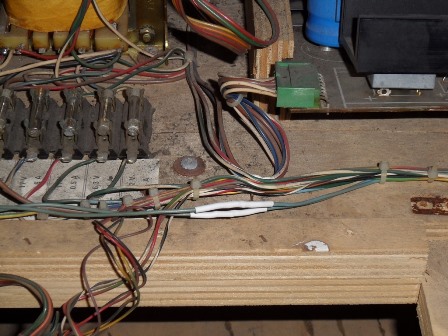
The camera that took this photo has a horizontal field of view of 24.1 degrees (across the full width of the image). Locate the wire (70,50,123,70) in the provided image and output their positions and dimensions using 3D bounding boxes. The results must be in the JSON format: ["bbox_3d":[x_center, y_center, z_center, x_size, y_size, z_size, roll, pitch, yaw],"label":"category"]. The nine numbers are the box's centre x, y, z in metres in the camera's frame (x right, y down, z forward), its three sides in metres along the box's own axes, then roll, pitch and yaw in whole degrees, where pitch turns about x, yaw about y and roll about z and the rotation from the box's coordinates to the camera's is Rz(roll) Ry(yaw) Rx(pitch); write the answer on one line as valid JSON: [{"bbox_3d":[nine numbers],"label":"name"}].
[{"bbox_3d":[-0.074,-0.062,0.611,0.031,0.010,0.010,-1,42,0],"label":"wire"}]

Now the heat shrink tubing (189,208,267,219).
[{"bbox_3d":[0.003,0.023,0.535,0.041,0.003,0.004,-5,42,-4],"label":"heat shrink tubing"}]

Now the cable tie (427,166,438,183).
[{"bbox_3d":[0.111,0.003,0.556,0.005,0.008,0.008,-1,38,0],"label":"cable tie"}]

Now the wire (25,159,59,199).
[{"bbox_3d":[-0.095,0.006,0.554,0.006,0.005,0.033,16,42,20],"label":"wire"}]

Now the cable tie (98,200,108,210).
[{"bbox_3d":[-0.062,0.020,0.537,0.005,0.007,0.007,-1,38,0],"label":"cable tie"}]

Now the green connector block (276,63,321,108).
[{"bbox_3d":[0.041,-0.046,0.592,0.025,0.013,0.028,-1,36,0],"label":"green connector block"}]

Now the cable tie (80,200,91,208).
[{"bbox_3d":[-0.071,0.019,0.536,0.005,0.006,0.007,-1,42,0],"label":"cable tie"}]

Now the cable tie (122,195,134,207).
[{"bbox_3d":[-0.049,0.017,0.539,0.005,0.007,0.007,-1,38,0],"label":"cable tie"}]

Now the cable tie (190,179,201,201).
[{"bbox_3d":[-0.015,0.011,0.547,0.005,0.010,0.010,-1,38,0],"label":"cable tie"}]

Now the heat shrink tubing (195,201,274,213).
[{"bbox_3d":[0.005,0.019,0.540,0.043,0.005,0.005,-4,39,-4],"label":"heat shrink tubing"}]

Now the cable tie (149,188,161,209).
[{"bbox_3d":[-0.036,0.016,0.540,0.005,0.008,0.010,-1,42,0],"label":"cable tie"}]

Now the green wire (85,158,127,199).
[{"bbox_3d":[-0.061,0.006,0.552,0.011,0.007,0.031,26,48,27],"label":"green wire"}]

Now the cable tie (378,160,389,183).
[{"bbox_3d":[0.084,0.003,0.553,0.005,0.009,0.010,-1,42,0],"label":"cable tie"}]

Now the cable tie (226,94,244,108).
[{"bbox_3d":[0.006,-0.037,0.585,0.005,0.008,0.011,33,52,32],"label":"cable tie"}]

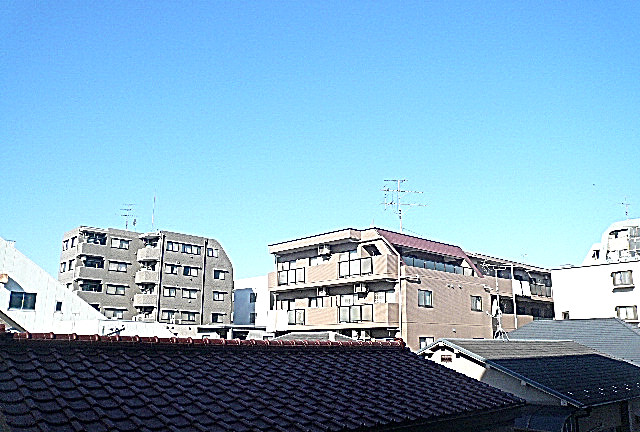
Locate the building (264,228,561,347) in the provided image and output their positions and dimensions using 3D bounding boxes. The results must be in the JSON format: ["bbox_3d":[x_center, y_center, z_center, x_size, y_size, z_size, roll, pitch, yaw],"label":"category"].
[{"bbox_3d":[8.312,8.693,41.620,22.500,11.600,12.100,13,-18,-42],"label":"building"}]

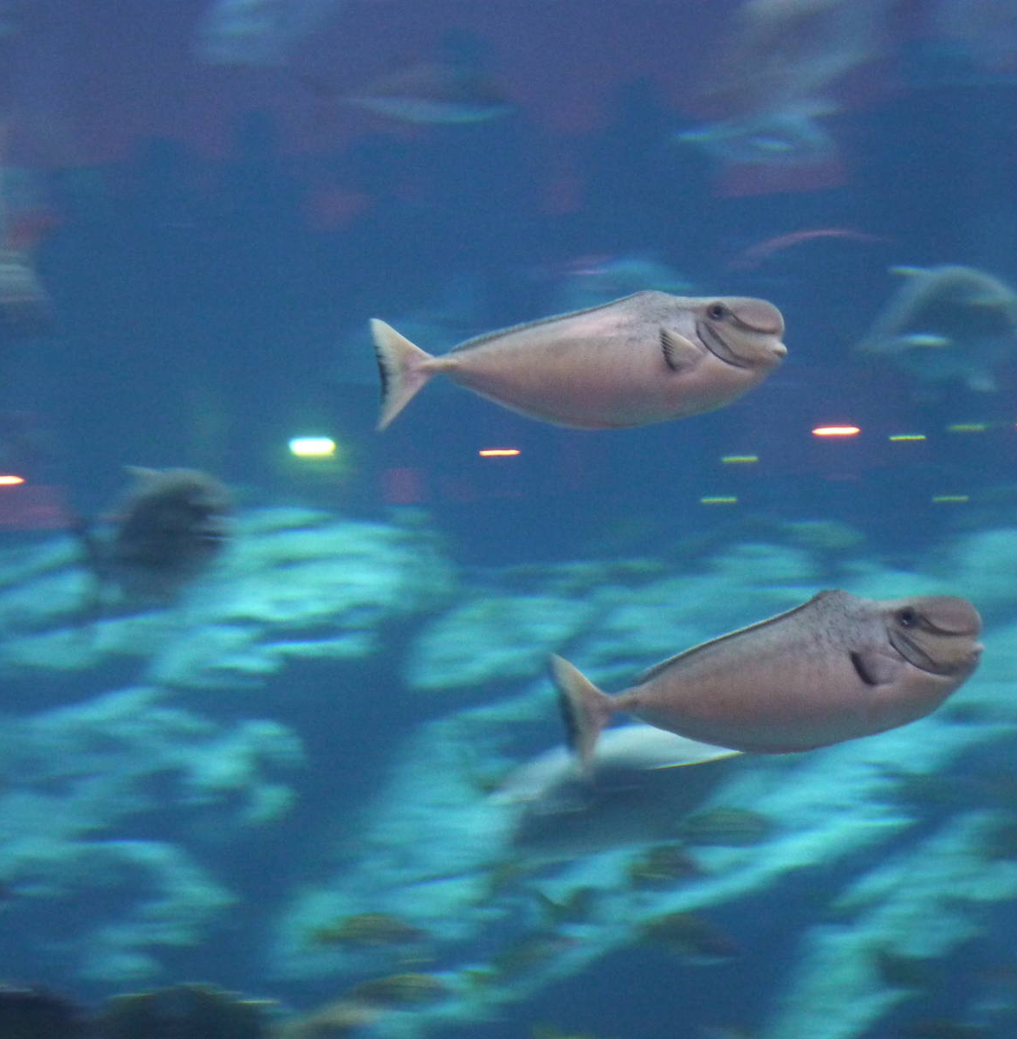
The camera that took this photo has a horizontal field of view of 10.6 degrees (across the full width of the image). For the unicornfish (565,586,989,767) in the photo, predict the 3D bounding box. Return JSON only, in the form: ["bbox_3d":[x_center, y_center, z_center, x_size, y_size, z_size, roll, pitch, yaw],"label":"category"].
[{"bbox_3d":[0.271,0.169,5.750,0.456,0.155,0.090,-11,3,-15],"label":"unicornfish"}]

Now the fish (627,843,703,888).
[{"bbox_3d":[0.262,0.581,9.200,0.135,0.060,0.031,13,-4,-20],"label":"fish"}]

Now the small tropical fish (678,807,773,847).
[{"bbox_3d":[0.365,0.515,9.200,0.167,0.065,0.034,0,0,0],"label":"small tropical fish"}]

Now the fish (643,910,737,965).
[{"bbox_3d":[0.304,0.702,9.200,0.166,0.058,0.030,14,-2,-10],"label":"fish"}]

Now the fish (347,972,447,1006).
[{"bbox_3d":[-0.187,0.788,9.200,0.169,0.054,0.028,-3,0,0],"label":"fish"}]

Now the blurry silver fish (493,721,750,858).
[{"bbox_3d":[0.157,0.387,7.800,0.360,0.146,0.076,-12,2,-10],"label":"blurry silver fish"}]

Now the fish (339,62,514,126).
[{"bbox_3d":[-0.158,-0.776,10.000,0.336,0.107,0.055,2,0,0],"label":"fish"}]

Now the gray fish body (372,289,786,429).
[{"bbox_3d":[0.078,-0.175,6.000,0.451,0.147,0.085,-3,0,-3],"label":"gray fish body"}]

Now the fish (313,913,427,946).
[{"bbox_3d":[-0.235,0.697,9.300,0.195,0.057,0.030,0,0,0],"label":"fish"}]

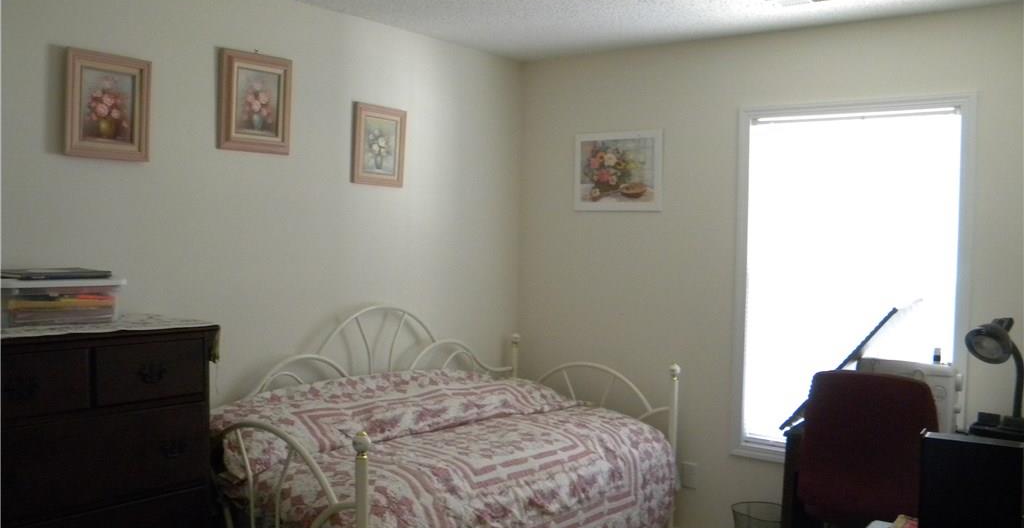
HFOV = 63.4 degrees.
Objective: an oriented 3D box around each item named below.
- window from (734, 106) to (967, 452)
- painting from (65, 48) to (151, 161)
[{"bbox_3d":[1.409,0.099,3.490,0.950,1.560,0.090,2,2,38],"label":"window"},{"bbox_3d":[-1.331,-0.523,2.735,0.030,0.345,0.290,2,2,38],"label":"painting"}]

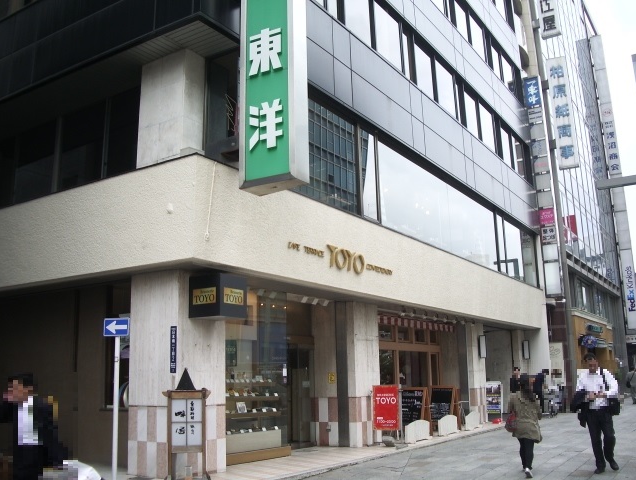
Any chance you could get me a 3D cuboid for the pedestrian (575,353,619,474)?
[{"bbox_3d":[4.103,2.553,9.550,0.620,1.720,0.440,-6,-13,19],"label":"pedestrian"}]

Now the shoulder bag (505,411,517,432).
[{"bbox_3d":[2.848,2.665,9.500,0.160,0.320,0.320,-7,-14,24],"label":"shoulder bag"}]

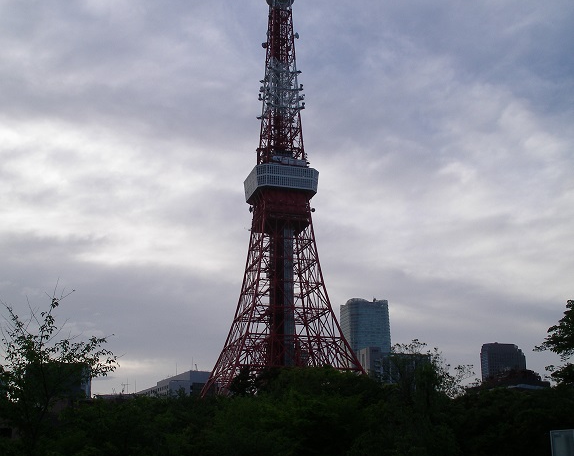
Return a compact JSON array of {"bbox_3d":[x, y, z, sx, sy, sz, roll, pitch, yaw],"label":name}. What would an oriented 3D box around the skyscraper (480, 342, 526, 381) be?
[{"bbox_3d":[264.418,219.013,982.874,44.000,154.000,31.000,3,-17,-10],"label":"skyscraper"}]

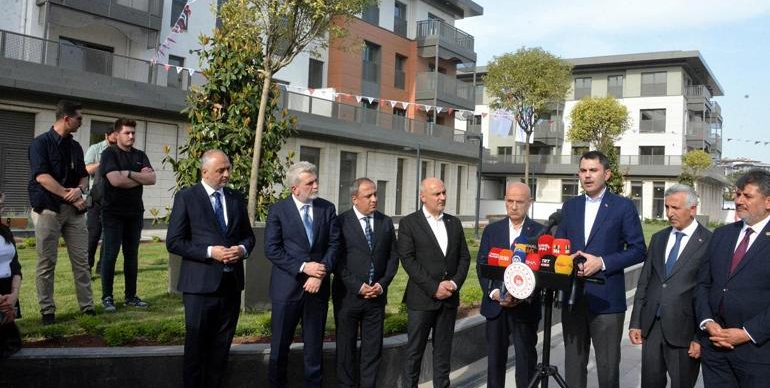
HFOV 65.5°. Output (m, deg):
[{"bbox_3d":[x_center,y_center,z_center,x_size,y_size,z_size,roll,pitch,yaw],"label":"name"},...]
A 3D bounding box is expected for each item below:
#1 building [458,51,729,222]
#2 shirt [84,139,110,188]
[{"bbox_3d":[20.800,-4.700,62.200,24.500,13.600,22.500,2,0,36],"label":"building"},{"bbox_3d":[-3.342,-0.326,7.100,0.500,0.660,0.320,2,0,-45],"label":"shirt"}]

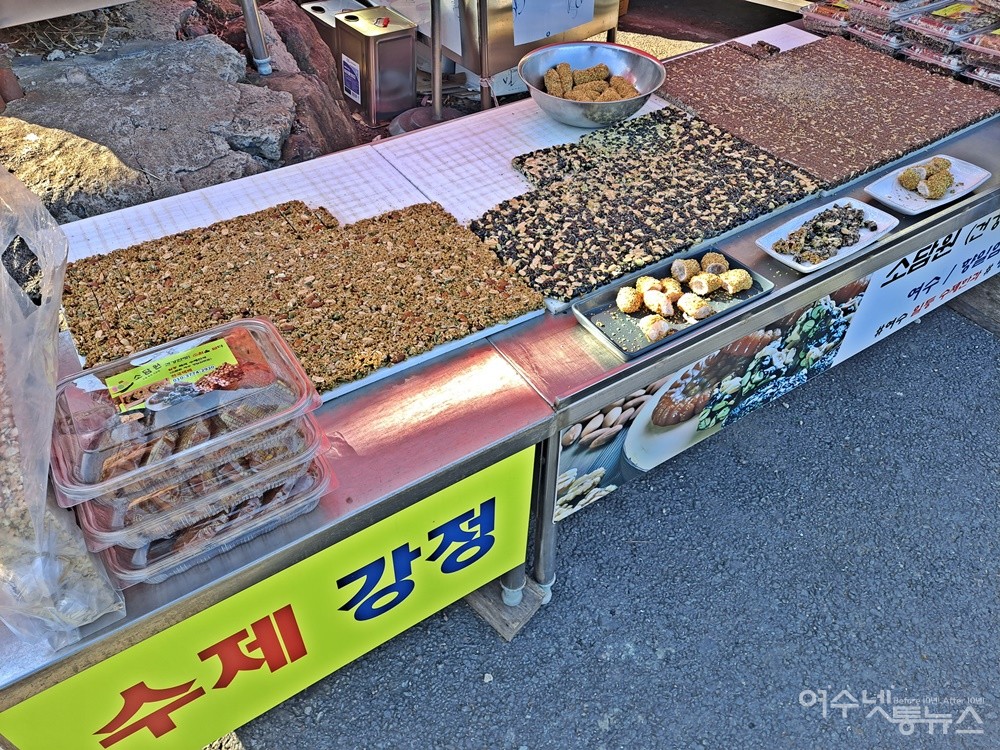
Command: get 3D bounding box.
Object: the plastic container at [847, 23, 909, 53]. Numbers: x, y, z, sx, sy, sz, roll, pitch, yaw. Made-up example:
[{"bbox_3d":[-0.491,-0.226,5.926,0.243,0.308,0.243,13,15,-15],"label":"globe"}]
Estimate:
[{"bbox_3d":[1.114,-0.950,1.937,0.256,0.068,0.166,-24,50,-23],"label":"plastic container"}]

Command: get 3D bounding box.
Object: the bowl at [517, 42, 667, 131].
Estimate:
[{"bbox_3d":[0.206,-0.646,1.581,0.331,0.099,0.331,1,45,-1],"label":"bowl"}]

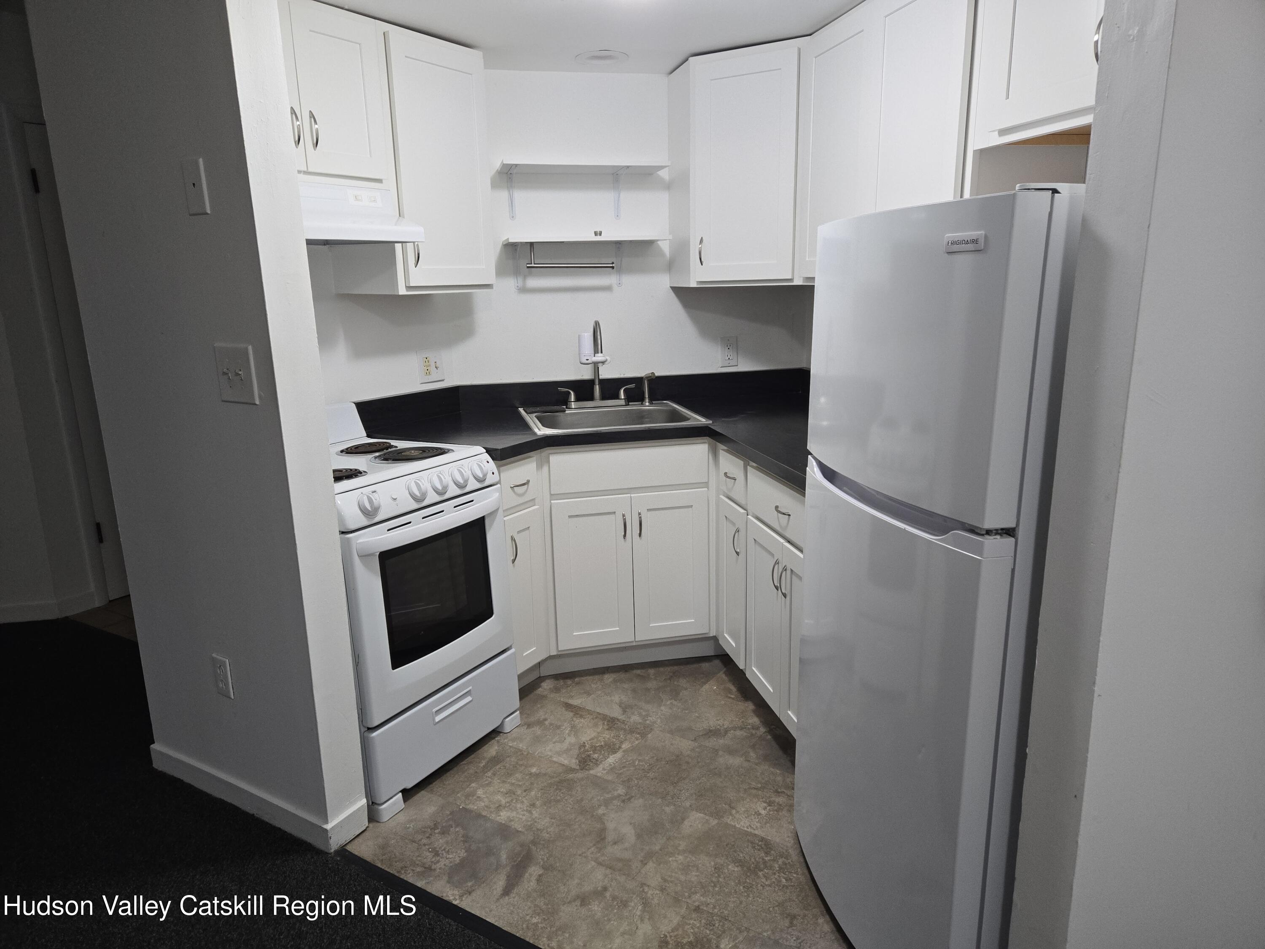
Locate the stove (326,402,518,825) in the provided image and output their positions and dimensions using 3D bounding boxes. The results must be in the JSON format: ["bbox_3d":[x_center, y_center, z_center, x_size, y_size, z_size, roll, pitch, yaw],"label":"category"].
[{"bbox_3d":[-0.826,0.353,2.567,0.705,1.025,0.615,7,16,31],"label":"stove"}]

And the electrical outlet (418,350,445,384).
[{"bbox_3d":[-0.752,-0.406,3.146,0.018,0.116,0.119,7,15,31],"label":"electrical outlet"}]

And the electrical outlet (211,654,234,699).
[{"bbox_3d":[-1.092,0.539,2.241,0.070,0.114,0.014,7,15,31],"label":"electrical outlet"}]

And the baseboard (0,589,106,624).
[{"bbox_3d":[-2.600,0.589,3.752,0.396,0.090,0.104,-8,15,-27],"label":"baseboard"}]

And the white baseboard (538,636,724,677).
[{"bbox_3d":[0.002,0.665,3.155,0.698,0.110,0.023,-4,14,-12],"label":"white baseboard"}]

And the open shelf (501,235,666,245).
[{"bbox_3d":[-0.173,-0.896,3.218,0.615,0.019,0.250,-4,14,-12],"label":"open shelf"}]

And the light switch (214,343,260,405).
[{"bbox_3d":[-0.914,-0.231,1.933,0.135,0.132,0.020,7,15,31],"label":"light switch"}]

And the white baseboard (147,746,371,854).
[{"bbox_3d":[-1.076,0.875,2.383,0.801,0.072,0.122,7,15,31],"label":"white baseboard"}]

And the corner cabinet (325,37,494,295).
[{"bbox_3d":[-0.731,-0.997,2.778,0.313,0.779,0.444,7,15,31],"label":"corner cabinet"}]

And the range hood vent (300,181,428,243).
[{"bbox_3d":[-0.973,-0.740,2.388,0.440,0.160,0.615,7,16,31],"label":"range hood vent"}]

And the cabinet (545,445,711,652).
[{"bbox_3d":[-0.070,0.190,3.244,0.570,0.756,0.610,-4,14,-12],"label":"cabinet"}]

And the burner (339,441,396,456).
[{"bbox_3d":[-0.824,-0.082,2.630,0.166,0.025,0.166,-1,13,0],"label":"burner"}]

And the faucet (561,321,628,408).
[{"bbox_3d":[-0.130,-0.419,3.224,0.290,0.340,0.200,-4,14,-13],"label":"faucet"}]

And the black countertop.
[{"bbox_3d":[0.027,-0.151,2.686,1.819,0.145,1.550,-4,14,-13],"label":"black countertop"}]

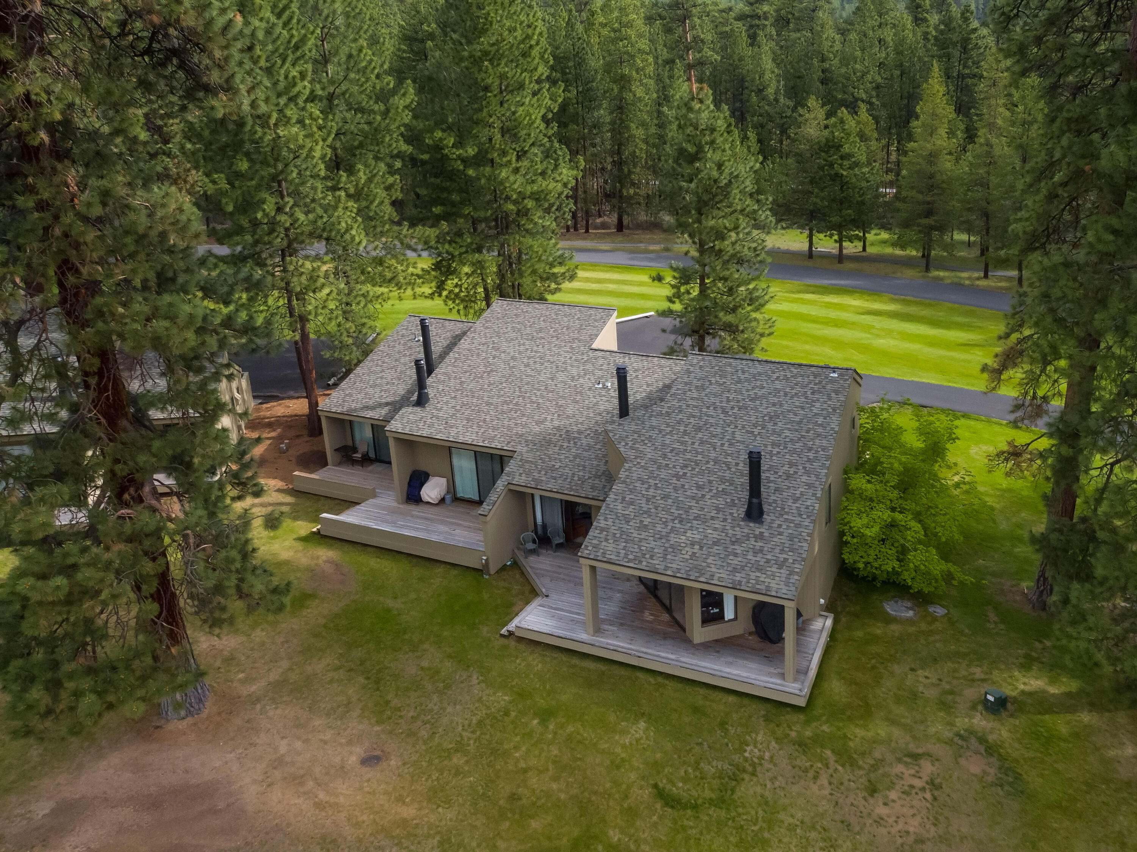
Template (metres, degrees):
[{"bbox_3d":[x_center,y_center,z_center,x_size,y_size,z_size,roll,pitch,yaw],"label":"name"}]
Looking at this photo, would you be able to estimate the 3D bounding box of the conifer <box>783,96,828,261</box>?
[{"bbox_3d":[26.812,-27.488,88.267,5.600,17.273,5.600,7,22,26],"label":"conifer"}]

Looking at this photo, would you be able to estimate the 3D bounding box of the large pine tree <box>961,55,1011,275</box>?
[{"bbox_3d":[37.913,-23.114,71.188,5.000,19.540,5.000,7,22,26],"label":"large pine tree"}]

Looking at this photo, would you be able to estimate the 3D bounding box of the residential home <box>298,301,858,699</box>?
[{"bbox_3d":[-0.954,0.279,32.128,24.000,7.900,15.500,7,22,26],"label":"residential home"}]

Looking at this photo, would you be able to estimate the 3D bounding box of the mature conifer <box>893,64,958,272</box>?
[{"bbox_3d":[34.696,-24.511,76.099,6.300,19.155,6.300,7,22,26],"label":"mature conifer"}]

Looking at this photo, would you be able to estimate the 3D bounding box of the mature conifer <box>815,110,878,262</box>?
[{"bbox_3d":[29.569,-25.416,84.218,6.300,15.942,6.300,7,22,26],"label":"mature conifer"}]

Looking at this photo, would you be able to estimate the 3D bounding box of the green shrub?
[{"bbox_3d":[11.894,2.269,27.311,4.400,6.000,4.600,7,22,26],"label":"green shrub"}]

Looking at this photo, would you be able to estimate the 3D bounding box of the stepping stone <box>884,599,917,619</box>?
[{"bbox_3d":[11.021,5.973,25.999,1.100,0.160,1.000,7,22,26],"label":"stepping stone"}]

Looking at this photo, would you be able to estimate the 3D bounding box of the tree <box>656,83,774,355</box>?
[{"bbox_3d":[8.259,-10.259,45.654,6.800,17.600,6.800,7,22,26],"label":"tree"}]

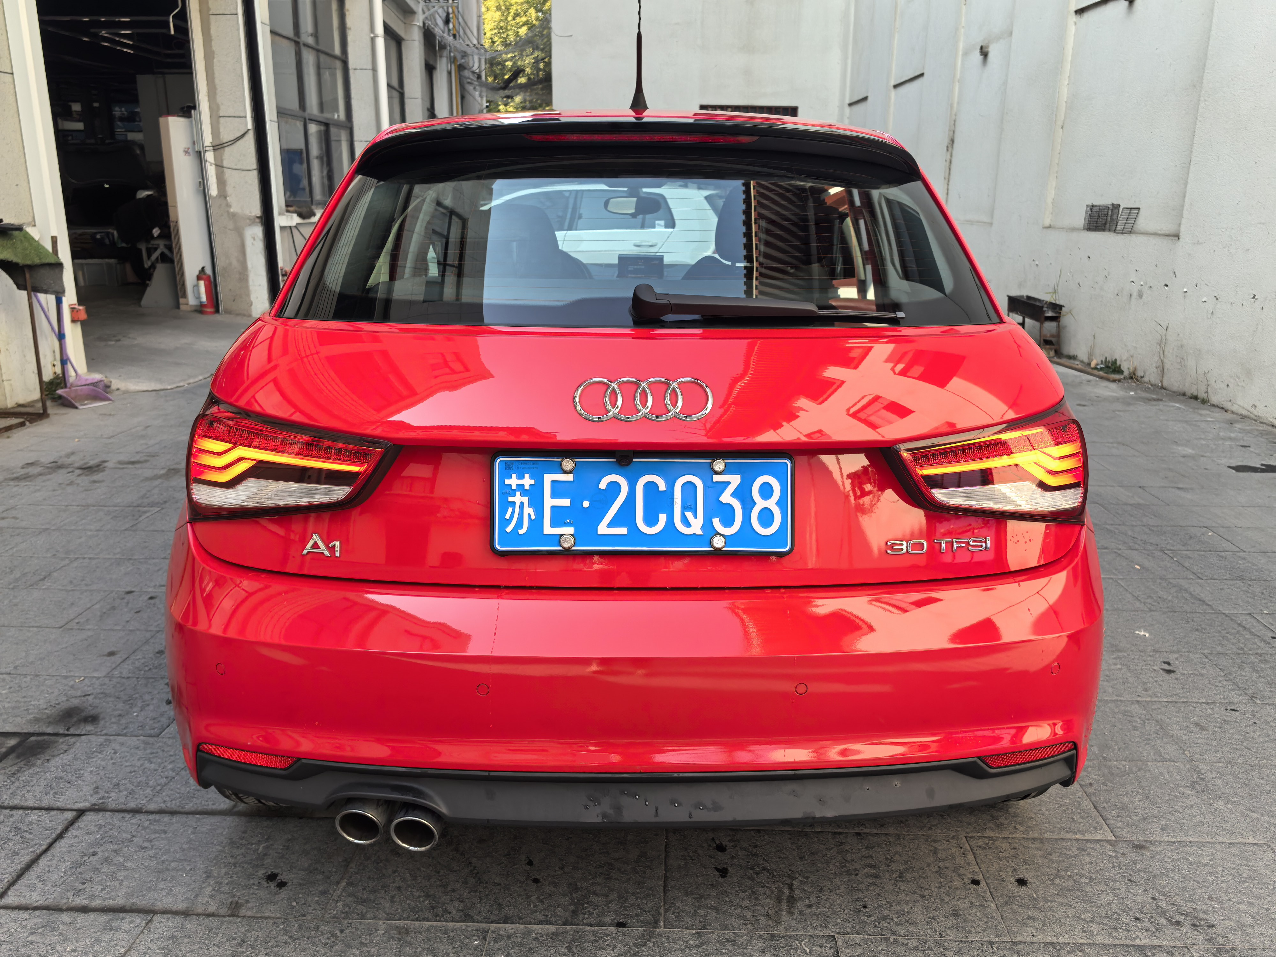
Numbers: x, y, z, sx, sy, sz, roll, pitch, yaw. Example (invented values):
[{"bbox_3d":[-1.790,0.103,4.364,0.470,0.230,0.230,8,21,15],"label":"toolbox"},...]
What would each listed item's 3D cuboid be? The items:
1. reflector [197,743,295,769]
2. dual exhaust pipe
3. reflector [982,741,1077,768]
[{"bbox_3d":[-0.642,0.456,1.637,0.200,0.040,0.036,5,16,17],"label":"reflector"},{"bbox_3d":[-0.394,0.528,1.620,0.160,0.085,0.140,0,15,0],"label":"dual exhaust pipe"},{"bbox_3d":[0.642,0.455,1.637,0.200,0.040,0.036,-4,16,-17],"label":"reflector"}]

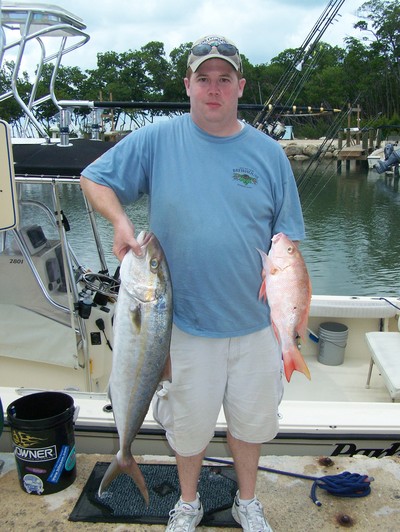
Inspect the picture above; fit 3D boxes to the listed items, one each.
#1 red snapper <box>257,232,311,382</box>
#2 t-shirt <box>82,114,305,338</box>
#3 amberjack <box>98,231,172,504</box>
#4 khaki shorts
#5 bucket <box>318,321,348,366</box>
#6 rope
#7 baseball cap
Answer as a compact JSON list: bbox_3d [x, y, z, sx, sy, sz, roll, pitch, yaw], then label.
[{"bbox_3d":[0.268,0.130,1.824,0.153,0.473,0.094,-9,13,2],"label":"red snapper"},{"bbox_3d":[-0.020,-0.143,2.022,0.758,0.739,0.335,-1,14,-3],"label":"t-shirt"},{"bbox_3d":[-0.205,0.338,1.945,0.187,0.955,0.133,6,13,-1],"label":"amberjack"},{"bbox_3d":[0.054,0.409,2.165,0.492,0.591,0.335,-1,14,-4],"label":"khaki shorts"},{"bbox_3d":[1.370,0.810,6.030,0.302,0.370,0.302,0,13,0],"label":"bucket"},{"bbox_3d":[0.370,0.937,2.616,0.788,0.074,0.266,4,14,15],"label":"rope"},{"bbox_3d":[0.045,-0.655,1.823,0.177,0.138,0.256,0,13,1],"label":"baseball cap"}]

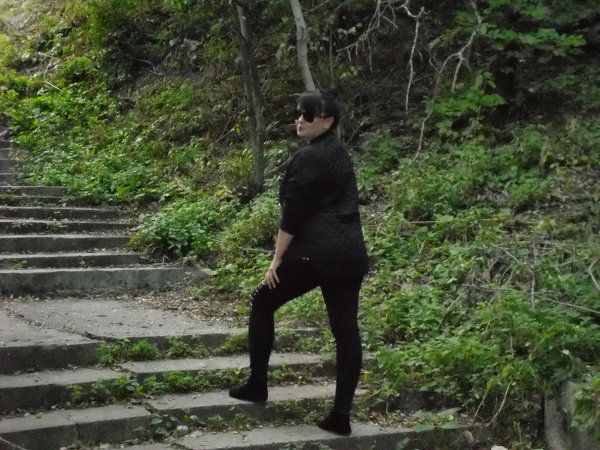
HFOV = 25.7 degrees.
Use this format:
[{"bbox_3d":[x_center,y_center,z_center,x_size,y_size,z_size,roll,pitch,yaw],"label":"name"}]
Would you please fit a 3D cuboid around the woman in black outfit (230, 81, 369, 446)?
[{"bbox_3d":[0.000,0.180,6.300,0.620,1.640,0.500,3,3,41],"label":"woman in black outfit"}]

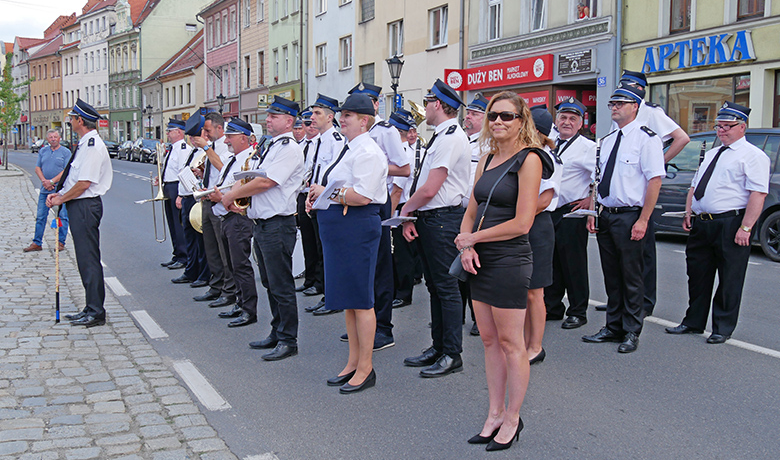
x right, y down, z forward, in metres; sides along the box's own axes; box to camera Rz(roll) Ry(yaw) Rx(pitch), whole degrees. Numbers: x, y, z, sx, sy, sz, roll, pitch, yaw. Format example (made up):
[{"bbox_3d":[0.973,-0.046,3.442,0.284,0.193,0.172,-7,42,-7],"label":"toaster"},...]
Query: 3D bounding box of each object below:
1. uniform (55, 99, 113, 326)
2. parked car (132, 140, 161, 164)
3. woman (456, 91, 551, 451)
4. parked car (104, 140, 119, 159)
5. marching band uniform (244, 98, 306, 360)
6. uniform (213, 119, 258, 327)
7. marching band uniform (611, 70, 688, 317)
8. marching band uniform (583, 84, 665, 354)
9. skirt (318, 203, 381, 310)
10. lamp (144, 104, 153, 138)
[{"bbox_3d":[-2.469,-0.149,6.968,0.480,1.807,0.530,-1,6,-18],"label":"uniform"},{"bbox_3d":[-14.937,-5.020,53.625,1.800,1.500,4.300,-2,6,-26],"label":"parked car"},{"bbox_3d":[0.528,0.192,4.155,0.360,1.700,0.460,-5,7,-44],"label":"woman"},{"bbox_3d":[-21.492,-6.201,66.000,1.760,1.470,4.200,-2,6,-24],"label":"parked car"},{"bbox_3d":[-0.818,-0.038,6.162,0.400,1.810,0.510,-1,5,-22],"label":"marching band uniform"},{"bbox_3d":[-1.306,-0.097,7.262,0.380,1.700,0.500,-2,6,-26],"label":"uniform"},{"bbox_3d":[2.137,-0.295,7.279,0.420,2.000,0.640,-3,6,-38],"label":"marching band uniform"},{"bbox_3d":[1.711,-0.101,6.279,0.360,1.924,0.530,-3,6,-36],"label":"marching band uniform"},{"bbox_3d":[-0.245,0.167,5.245,0.350,0.647,0.420,-3,6,-30],"label":"skirt"},{"bbox_3d":[-18.013,-7.237,63.815,0.500,4.257,0.500,-2,6,-26],"label":"lamp"}]

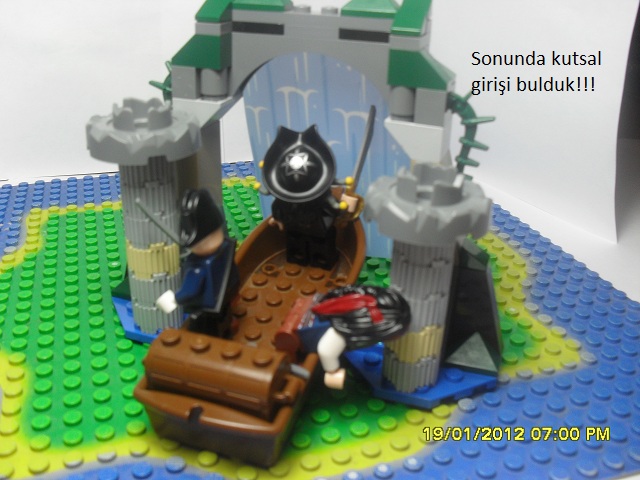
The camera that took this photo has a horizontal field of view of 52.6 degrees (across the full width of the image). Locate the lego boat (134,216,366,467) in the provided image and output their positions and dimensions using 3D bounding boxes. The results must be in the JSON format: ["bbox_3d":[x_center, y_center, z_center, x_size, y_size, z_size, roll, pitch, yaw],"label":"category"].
[{"bbox_3d":[-0.009,0.016,0.196,0.041,0.021,0.110,9,35,17],"label":"lego boat"}]

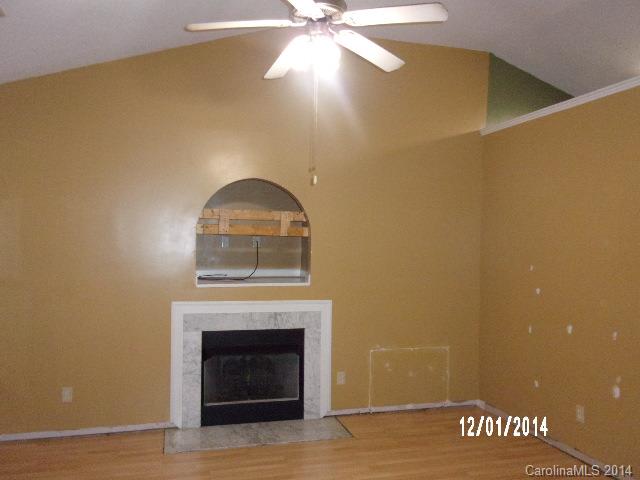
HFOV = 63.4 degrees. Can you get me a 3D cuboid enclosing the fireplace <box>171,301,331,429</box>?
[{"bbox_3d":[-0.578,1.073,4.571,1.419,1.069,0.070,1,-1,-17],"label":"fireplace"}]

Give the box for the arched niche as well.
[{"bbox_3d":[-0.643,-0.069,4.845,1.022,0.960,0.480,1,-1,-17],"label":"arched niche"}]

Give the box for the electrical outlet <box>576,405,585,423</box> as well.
[{"bbox_3d":[1.946,1.300,3.872,0.010,0.116,0.071,1,-1,-17],"label":"electrical outlet"}]

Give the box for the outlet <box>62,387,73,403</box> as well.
[{"bbox_3d":[-2.029,1.243,4.157,0.072,0.116,0.010,1,-1,-17],"label":"outlet"}]

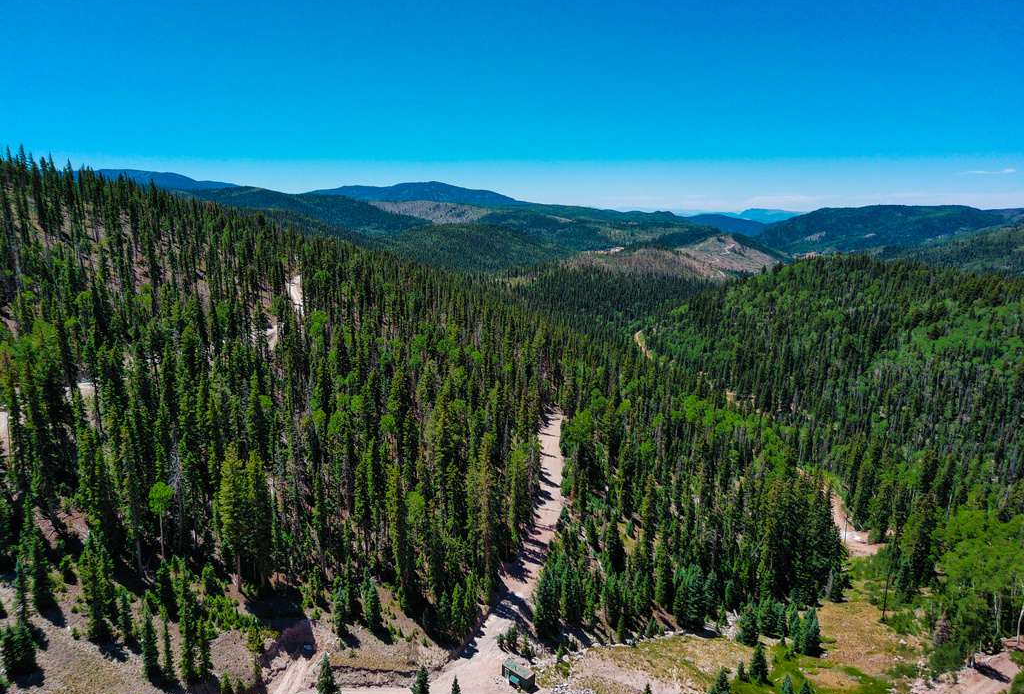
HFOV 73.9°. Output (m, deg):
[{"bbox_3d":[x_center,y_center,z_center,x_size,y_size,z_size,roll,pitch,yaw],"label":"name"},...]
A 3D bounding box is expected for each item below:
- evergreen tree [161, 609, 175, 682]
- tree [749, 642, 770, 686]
[{"bbox_3d":[-61.165,52.620,120.770,2.100,14.860,2.100,0,11,0],"label":"evergreen tree"},{"bbox_3d":[45.410,57.210,123.520,3.270,7.990,3.270,0,12,0],"label":"tree"}]

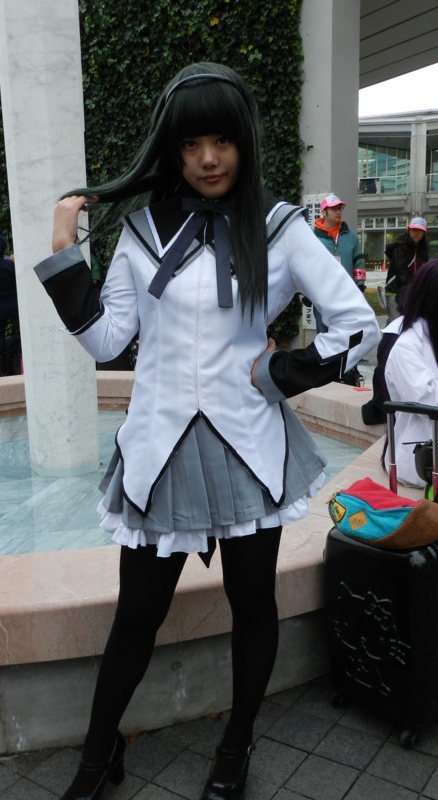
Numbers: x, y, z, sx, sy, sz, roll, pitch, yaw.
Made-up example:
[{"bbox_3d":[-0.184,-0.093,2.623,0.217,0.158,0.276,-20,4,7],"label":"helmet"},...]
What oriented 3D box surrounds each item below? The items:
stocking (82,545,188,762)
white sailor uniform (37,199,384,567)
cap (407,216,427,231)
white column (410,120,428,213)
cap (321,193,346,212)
[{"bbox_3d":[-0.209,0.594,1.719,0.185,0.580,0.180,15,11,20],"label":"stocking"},{"bbox_3d":[-0.001,-0.047,1.605,0.730,0.780,0.360,0,11,7],"label":"white sailor uniform"},{"bbox_3d":[1.879,-1.661,7.000,0.180,0.140,0.250,-1,11,1],"label":"cap"},{"bbox_3d":[14.531,-17.051,54.000,1.250,6.900,1.250,1,11,15],"label":"white column"},{"bbox_3d":[0.991,-1.705,6.400,0.180,0.140,0.250,-12,15,-42],"label":"cap"}]

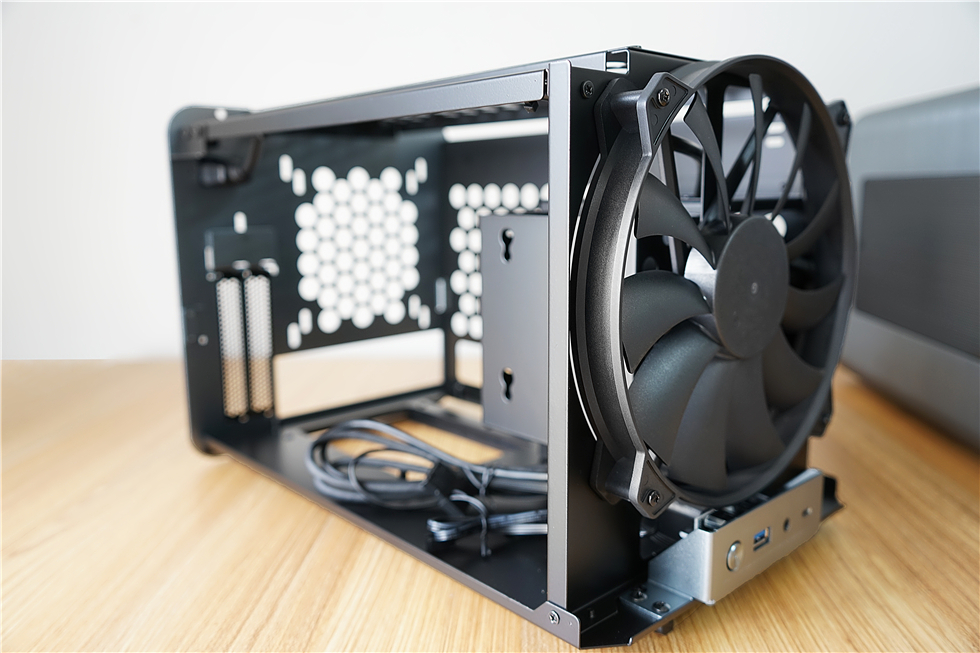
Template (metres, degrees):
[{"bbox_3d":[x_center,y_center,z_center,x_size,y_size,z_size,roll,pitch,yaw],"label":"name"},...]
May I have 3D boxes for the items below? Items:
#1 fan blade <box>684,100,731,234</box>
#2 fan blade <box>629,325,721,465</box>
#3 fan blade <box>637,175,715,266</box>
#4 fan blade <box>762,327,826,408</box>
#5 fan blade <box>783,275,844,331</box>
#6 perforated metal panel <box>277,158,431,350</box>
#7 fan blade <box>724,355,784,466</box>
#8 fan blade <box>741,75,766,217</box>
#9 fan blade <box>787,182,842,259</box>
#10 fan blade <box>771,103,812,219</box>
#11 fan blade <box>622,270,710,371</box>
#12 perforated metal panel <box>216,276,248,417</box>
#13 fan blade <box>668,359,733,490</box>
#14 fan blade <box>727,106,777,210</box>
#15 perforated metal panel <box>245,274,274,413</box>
[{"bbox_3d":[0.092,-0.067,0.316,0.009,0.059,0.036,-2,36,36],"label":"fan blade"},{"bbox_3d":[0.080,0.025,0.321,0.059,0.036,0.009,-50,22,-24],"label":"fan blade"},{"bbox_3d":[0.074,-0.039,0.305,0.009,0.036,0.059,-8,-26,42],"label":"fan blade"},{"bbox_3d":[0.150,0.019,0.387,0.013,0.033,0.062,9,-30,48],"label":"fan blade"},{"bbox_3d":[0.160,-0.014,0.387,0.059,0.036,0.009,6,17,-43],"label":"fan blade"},{"bbox_3d":[-0.103,-0.062,0.610,0.135,0.146,0.004,-9,13,-42],"label":"perforated metal panel"},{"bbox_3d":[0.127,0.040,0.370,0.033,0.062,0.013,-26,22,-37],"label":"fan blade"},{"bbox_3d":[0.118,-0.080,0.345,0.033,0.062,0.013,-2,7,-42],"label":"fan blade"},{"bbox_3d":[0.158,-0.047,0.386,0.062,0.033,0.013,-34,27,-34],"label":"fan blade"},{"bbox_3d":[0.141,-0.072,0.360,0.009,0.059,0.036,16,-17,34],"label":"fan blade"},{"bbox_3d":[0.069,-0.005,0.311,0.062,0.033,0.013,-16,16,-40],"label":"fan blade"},{"bbox_3d":[-0.183,0.016,0.543,0.016,0.099,0.003,-9,13,-42],"label":"perforated metal panel"},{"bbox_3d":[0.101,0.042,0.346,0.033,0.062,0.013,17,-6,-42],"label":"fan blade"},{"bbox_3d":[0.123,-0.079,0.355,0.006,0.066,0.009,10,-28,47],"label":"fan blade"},{"bbox_3d":[-0.168,0.013,0.557,0.016,0.099,0.003,-9,13,-42],"label":"perforated metal panel"}]

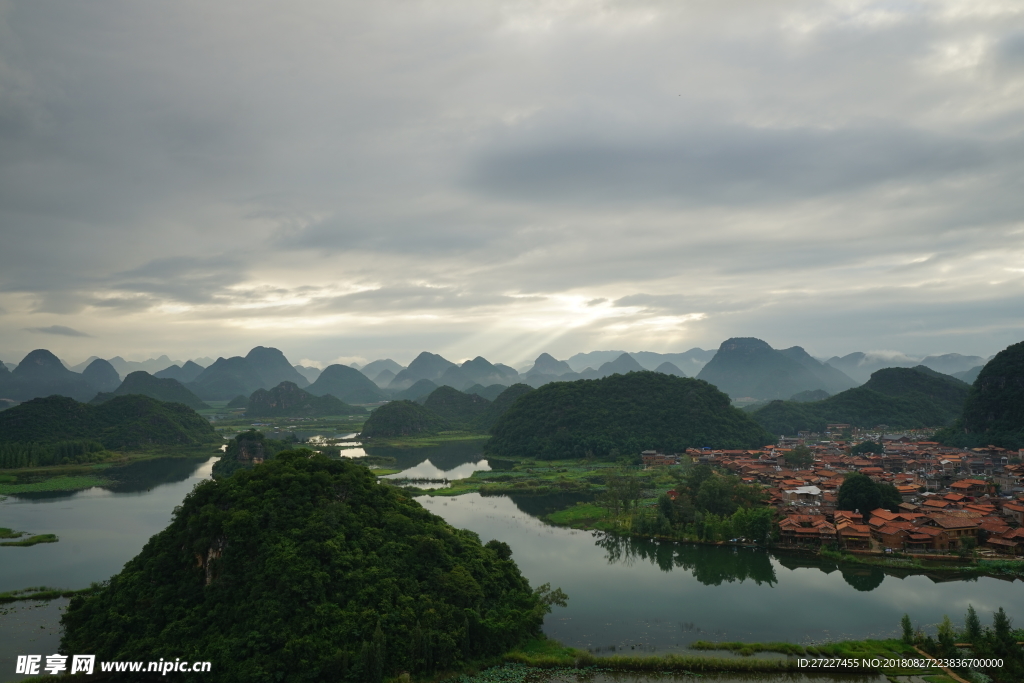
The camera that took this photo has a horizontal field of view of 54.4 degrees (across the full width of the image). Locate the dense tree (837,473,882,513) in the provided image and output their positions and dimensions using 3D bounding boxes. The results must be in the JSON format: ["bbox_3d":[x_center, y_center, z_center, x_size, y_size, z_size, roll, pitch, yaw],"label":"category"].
[{"bbox_3d":[146.600,65.160,420.000,19.410,19.800,18.820,-1,-3,19],"label":"dense tree"}]

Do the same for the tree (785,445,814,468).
[{"bbox_3d":[189.430,77.020,656.000,19.770,18.300,19.170,-1,-3,16],"label":"tree"}]

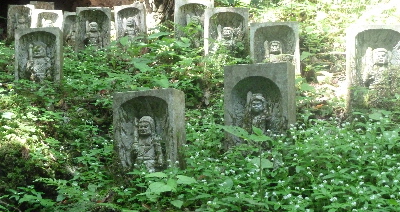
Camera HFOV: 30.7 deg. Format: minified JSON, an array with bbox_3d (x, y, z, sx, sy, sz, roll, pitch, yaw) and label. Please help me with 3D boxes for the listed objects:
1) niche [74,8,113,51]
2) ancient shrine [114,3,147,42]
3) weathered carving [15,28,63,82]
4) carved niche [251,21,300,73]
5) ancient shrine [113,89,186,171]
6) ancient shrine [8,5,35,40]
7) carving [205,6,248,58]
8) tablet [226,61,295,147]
[{"bbox_3d":[-1.380,-0.988,9.515,0.420,0.560,0.180,0,-5,3],"label":"niche"},{"bbox_3d":[-0.979,-1.132,10.342,0.420,0.560,0.180,-1,-5,9],"label":"ancient shrine"},{"bbox_3d":[-1.508,-0.441,6.873,0.420,0.560,0.180,0,-5,2],"label":"weathered carving"},{"bbox_3d":[0.674,-0.454,6.558,0.420,0.560,0.180,-1,-5,7],"label":"carved niche"},{"bbox_3d":[-0.311,0.193,4.551,0.420,0.560,0.180,-2,-5,21],"label":"ancient shrine"},{"bbox_3d":[-2.922,-1.357,11.970,0.420,0.560,0.180,0,-5,2],"label":"ancient shrine"},{"bbox_3d":[0.262,-0.660,7.168,0.420,0.560,0.180,0,-5,0],"label":"carving"},{"bbox_3d":[0.388,0.018,4.721,0.420,0.560,0.180,-2,-5,22],"label":"tablet"}]

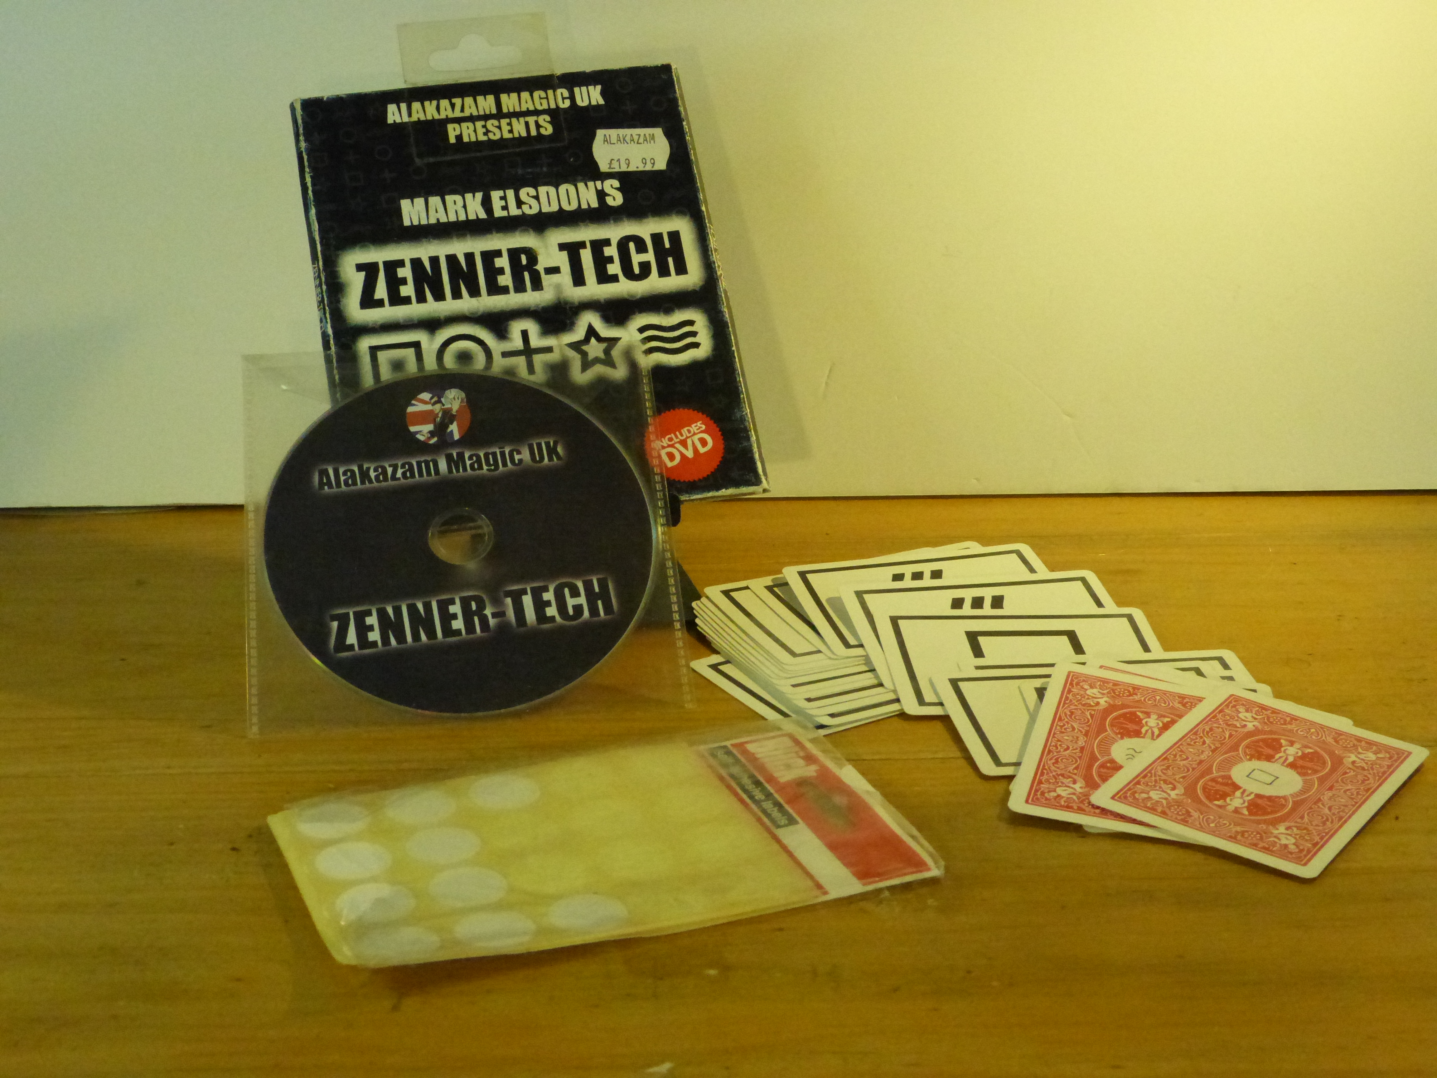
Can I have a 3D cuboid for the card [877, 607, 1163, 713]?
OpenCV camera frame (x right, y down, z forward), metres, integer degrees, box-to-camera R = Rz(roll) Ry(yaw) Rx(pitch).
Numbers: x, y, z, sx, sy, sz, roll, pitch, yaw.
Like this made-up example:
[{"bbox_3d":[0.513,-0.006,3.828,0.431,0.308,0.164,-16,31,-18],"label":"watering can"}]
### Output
[{"bbox_3d":[0.097,0.037,0.605,0.089,0.001,0.064,0,27,-5],"label":"card"}]

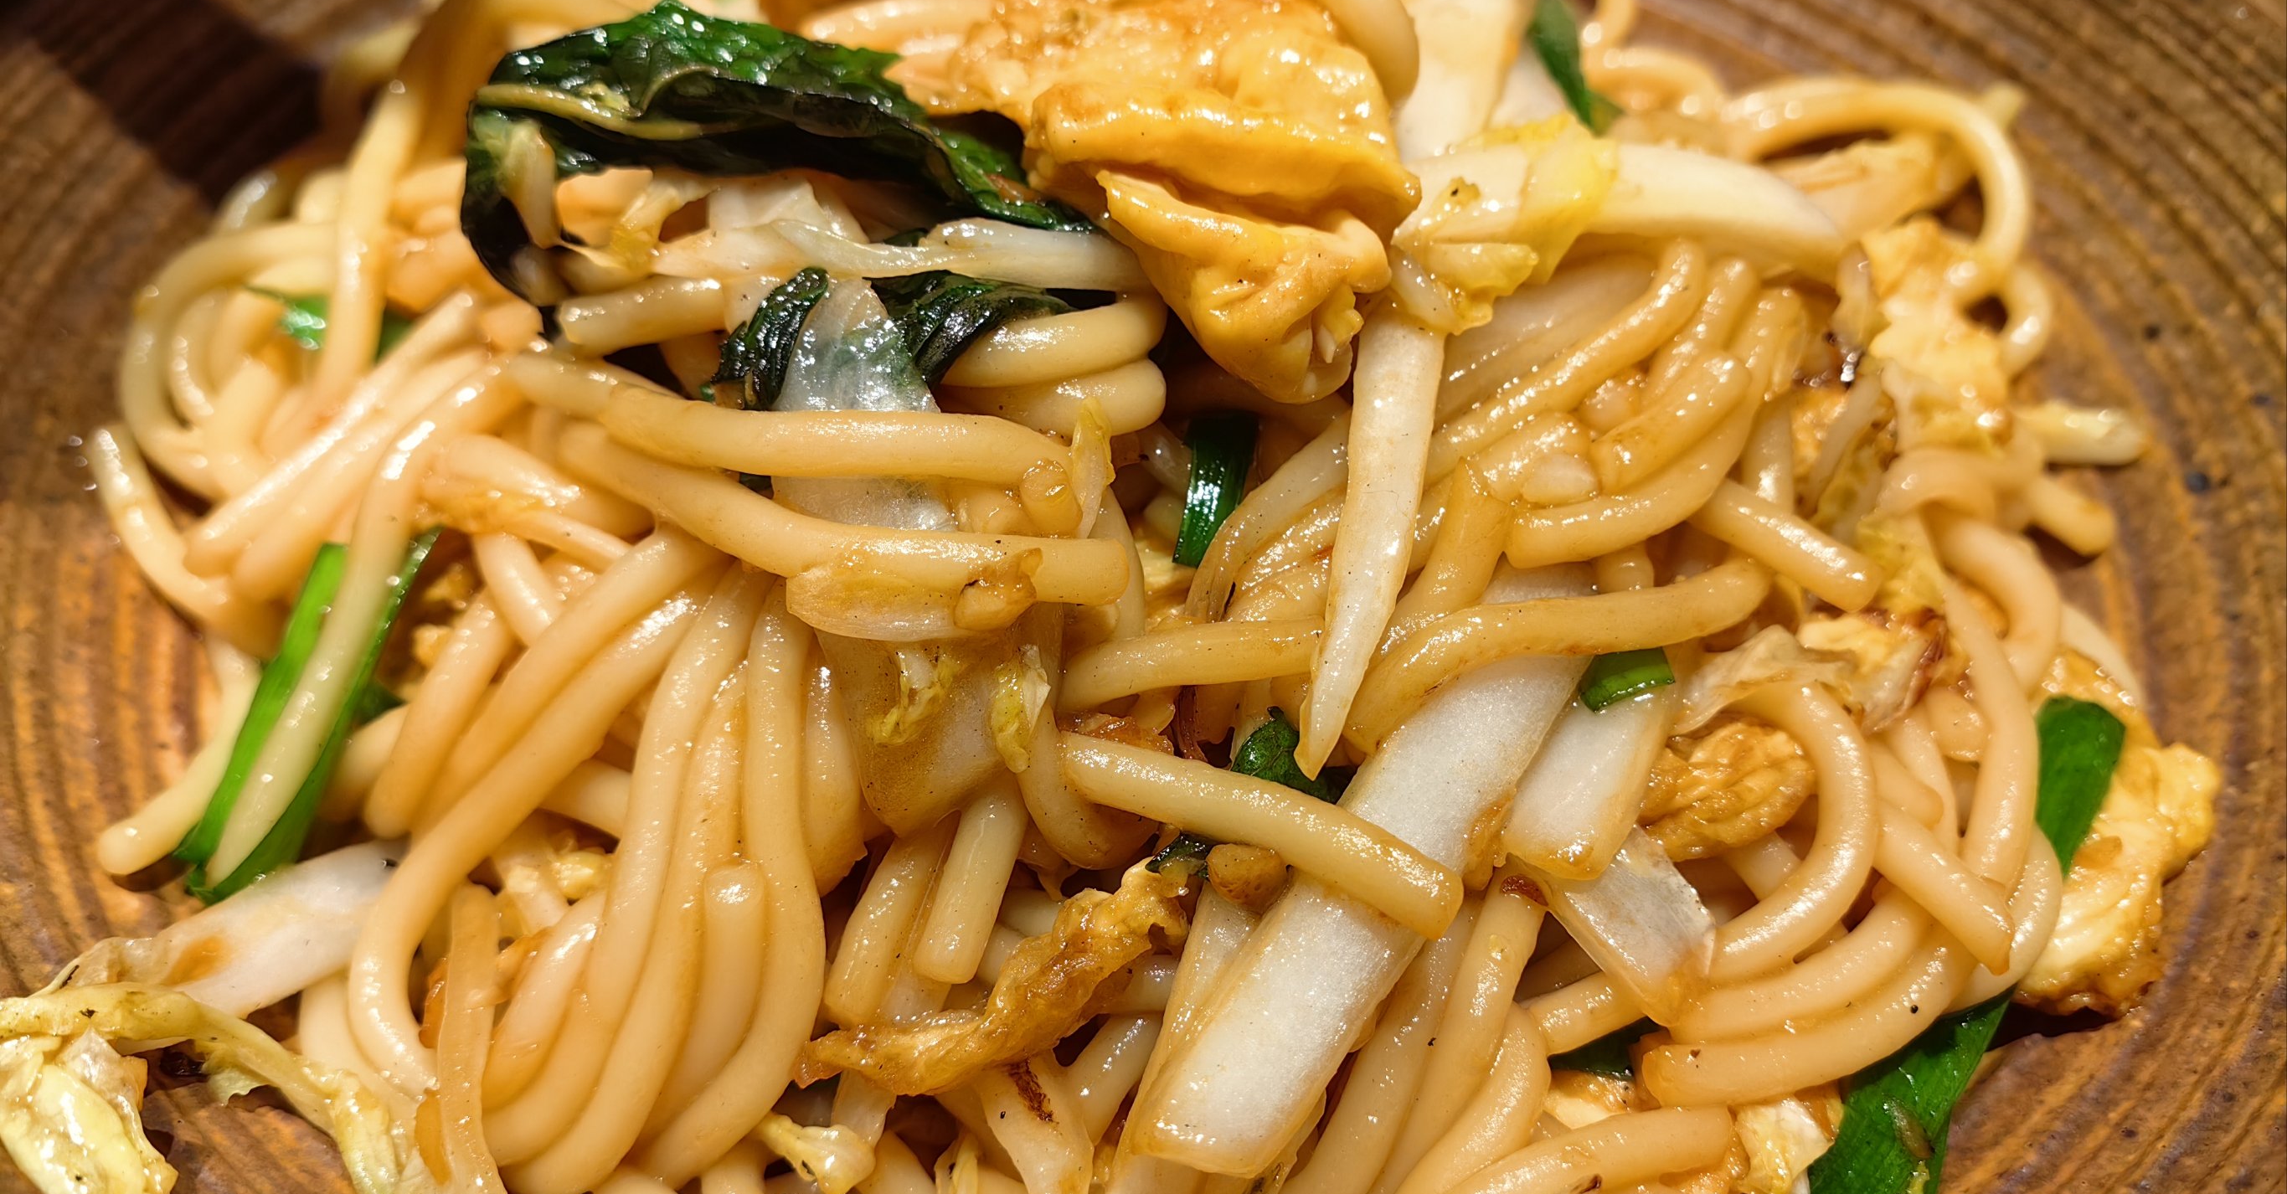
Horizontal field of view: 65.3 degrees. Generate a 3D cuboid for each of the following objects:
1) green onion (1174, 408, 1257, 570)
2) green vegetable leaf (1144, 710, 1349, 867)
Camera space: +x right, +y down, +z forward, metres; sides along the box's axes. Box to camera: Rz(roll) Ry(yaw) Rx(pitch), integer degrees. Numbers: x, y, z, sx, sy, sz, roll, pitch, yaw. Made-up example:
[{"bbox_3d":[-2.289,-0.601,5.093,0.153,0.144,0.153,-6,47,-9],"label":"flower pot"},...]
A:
[{"bbox_3d":[0.007,-0.011,0.182,0.006,0.004,0.018,9,50,8],"label":"green onion"},{"bbox_3d":[0.010,0.018,0.172,0.022,0.007,0.010,-28,55,-22],"label":"green vegetable leaf"}]

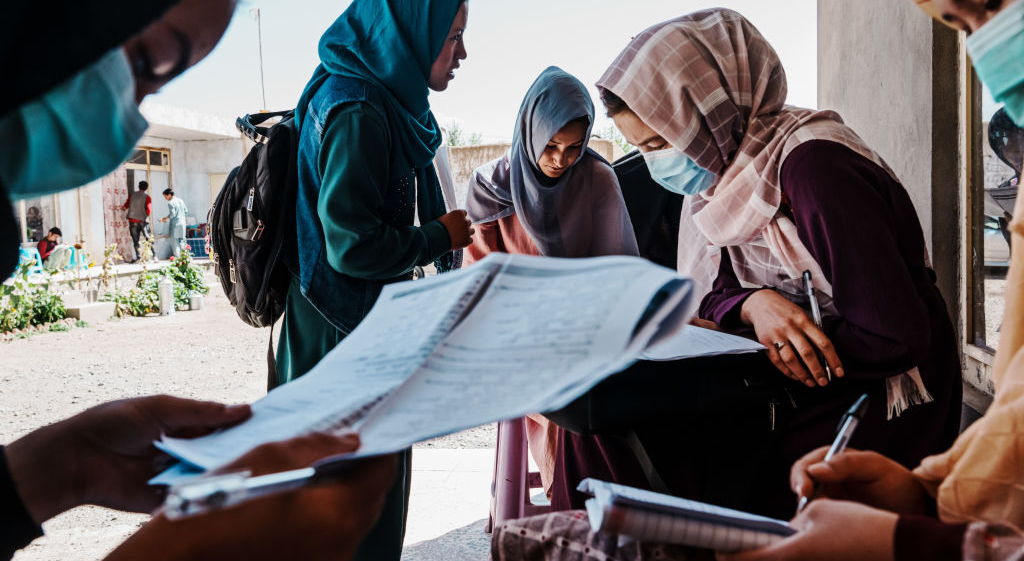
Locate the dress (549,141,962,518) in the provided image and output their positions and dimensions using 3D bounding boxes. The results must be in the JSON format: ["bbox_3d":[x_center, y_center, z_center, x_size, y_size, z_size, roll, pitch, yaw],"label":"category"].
[{"bbox_3d":[0.345,0.232,1.355,0.560,0.850,0.440,-3,4,-16],"label":"dress"}]

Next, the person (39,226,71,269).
[{"bbox_3d":[-7.441,-0.522,15.300,0.500,0.720,0.420,0,4,24],"label":"person"}]

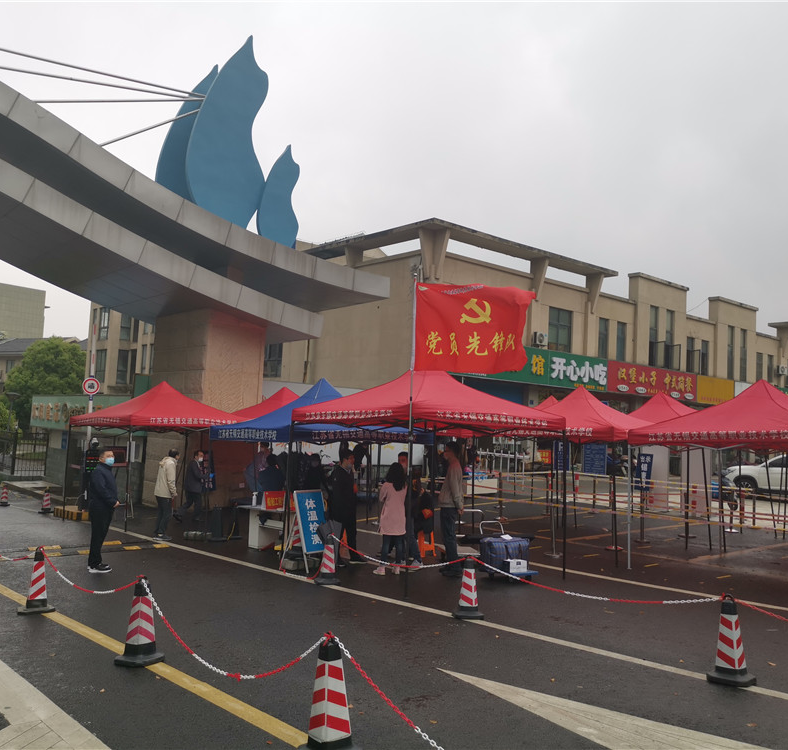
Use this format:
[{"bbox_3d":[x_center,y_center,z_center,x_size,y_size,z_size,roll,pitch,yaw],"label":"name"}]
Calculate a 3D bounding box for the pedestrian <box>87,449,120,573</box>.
[{"bbox_3d":[-4.296,1.963,11.478,0.360,1.740,0.480,-1,-6,22],"label":"pedestrian"}]

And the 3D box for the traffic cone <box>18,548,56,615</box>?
[{"bbox_3d":[-3.894,2.234,8.551,0.370,0.690,0.370,4,-6,-30],"label":"traffic cone"}]

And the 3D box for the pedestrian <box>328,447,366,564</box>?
[{"bbox_3d":[-0.678,2.076,12.255,0.450,1.740,0.520,-1,-6,30],"label":"pedestrian"}]

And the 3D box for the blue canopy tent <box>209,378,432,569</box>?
[{"bbox_3d":[-1.363,1.598,14.267,3.020,3.070,3.020,5,-6,-37],"label":"blue canopy tent"}]

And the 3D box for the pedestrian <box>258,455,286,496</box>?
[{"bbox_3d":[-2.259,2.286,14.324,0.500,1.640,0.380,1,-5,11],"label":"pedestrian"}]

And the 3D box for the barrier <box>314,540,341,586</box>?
[{"bbox_3d":[-0.908,2.496,10.831,0.370,0.680,0.370,2,-5,-15],"label":"barrier"}]

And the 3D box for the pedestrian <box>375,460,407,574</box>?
[{"bbox_3d":[-0.035,2.013,11.000,0.450,1.570,0.350,4,-6,-17],"label":"pedestrian"}]

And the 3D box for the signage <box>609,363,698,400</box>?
[{"bbox_3d":[12.566,0.344,37.431,8.282,1.410,0.200,6,-7,-42],"label":"signage"}]

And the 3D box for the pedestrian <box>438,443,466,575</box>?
[{"bbox_3d":[0.792,1.843,10.750,0.380,1.820,0.500,1,-6,9],"label":"pedestrian"}]

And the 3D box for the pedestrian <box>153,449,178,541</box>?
[{"bbox_3d":[-4.388,2.293,14.977,0.400,1.710,0.500,2,-5,-15],"label":"pedestrian"}]

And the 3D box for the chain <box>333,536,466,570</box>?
[{"bbox_3d":[-0.031,2.239,9.807,0.050,0.280,2.661,5,-7,-40],"label":"chain"}]

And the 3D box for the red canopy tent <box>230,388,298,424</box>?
[{"bbox_3d":[-2.713,1.923,19.154,3.000,3.255,3.000,6,-7,-42],"label":"red canopy tent"}]

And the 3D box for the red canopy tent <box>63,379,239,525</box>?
[{"bbox_3d":[-5.460,1.755,18.109,3.000,3.250,3.000,-3,-8,44],"label":"red canopy tent"}]

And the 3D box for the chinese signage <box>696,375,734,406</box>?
[{"bbox_3d":[15.786,0.810,38.300,3.700,1.300,0.200,7,-7,-40],"label":"chinese signage"}]

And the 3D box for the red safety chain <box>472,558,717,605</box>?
[{"bbox_3d":[1.824,2.040,7.635,0.050,0.230,2.945,5,-7,-40],"label":"red safety chain"}]

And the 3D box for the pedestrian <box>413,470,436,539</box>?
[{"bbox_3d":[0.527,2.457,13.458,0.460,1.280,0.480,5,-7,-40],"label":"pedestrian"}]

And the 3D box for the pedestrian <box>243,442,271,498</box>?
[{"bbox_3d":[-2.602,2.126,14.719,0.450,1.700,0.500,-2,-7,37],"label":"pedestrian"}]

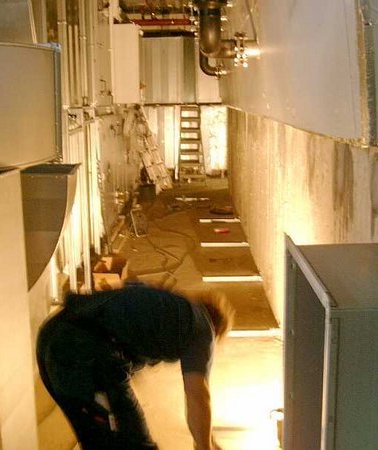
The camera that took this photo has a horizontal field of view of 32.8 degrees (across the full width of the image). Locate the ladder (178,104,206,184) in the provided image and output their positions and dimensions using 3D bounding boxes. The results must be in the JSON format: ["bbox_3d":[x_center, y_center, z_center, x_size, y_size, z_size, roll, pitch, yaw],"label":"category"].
[{"bbox_3d":[0.068,-1.808,14.425,0.600,1.770,0.800,0,11,1],"label":"ladder"}]

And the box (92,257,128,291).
[{"bbox_3d":[-0.779,0.547,6.431,0.310,0.260,0.460,0,11,1],"label":"box"}]

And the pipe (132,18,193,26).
[{"bbox_3d":[-0.625,-4.545,14.400,1.500,0.150,0.150,0,11,1],"label":"pipe"}]

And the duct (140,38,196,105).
[{"bbox_3d":[-0.472,-3.544,14.800,1.230,1.500,0.700,0,11,1],"label":"duct"}]

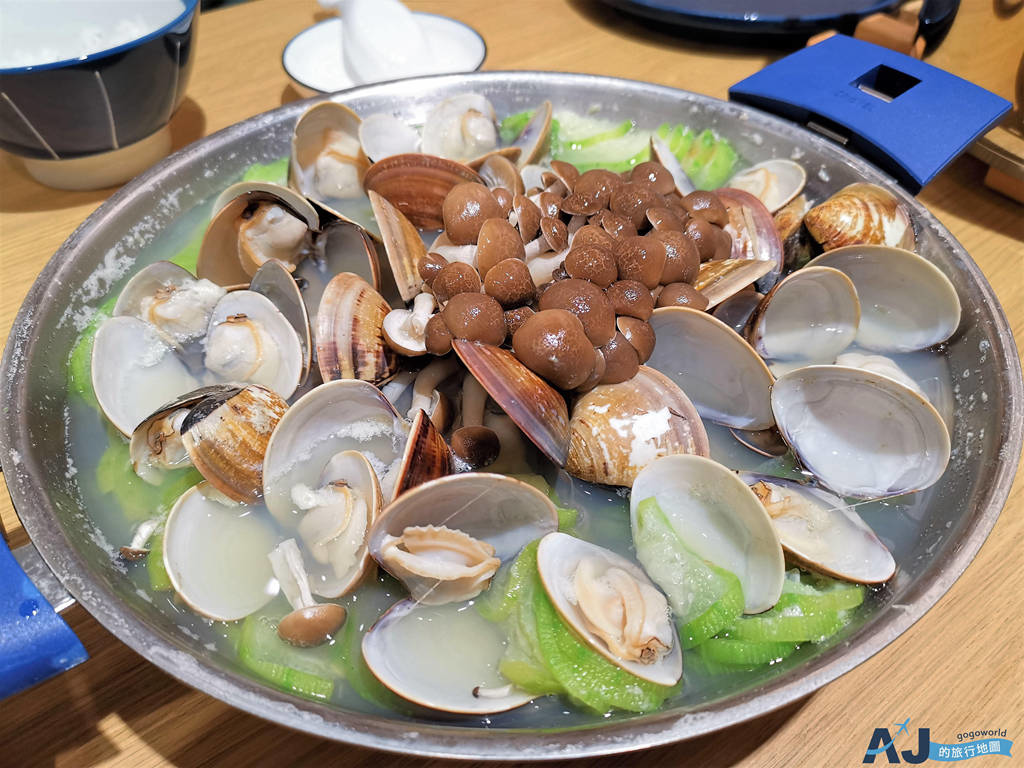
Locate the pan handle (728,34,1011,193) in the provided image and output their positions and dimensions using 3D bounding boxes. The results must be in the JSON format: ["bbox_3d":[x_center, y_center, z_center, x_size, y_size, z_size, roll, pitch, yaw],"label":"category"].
[{"bbox_3d":[0.142,-0.111,0.319,0.088,0.016,0.083,35,55,30],"label":"pan handle"}]

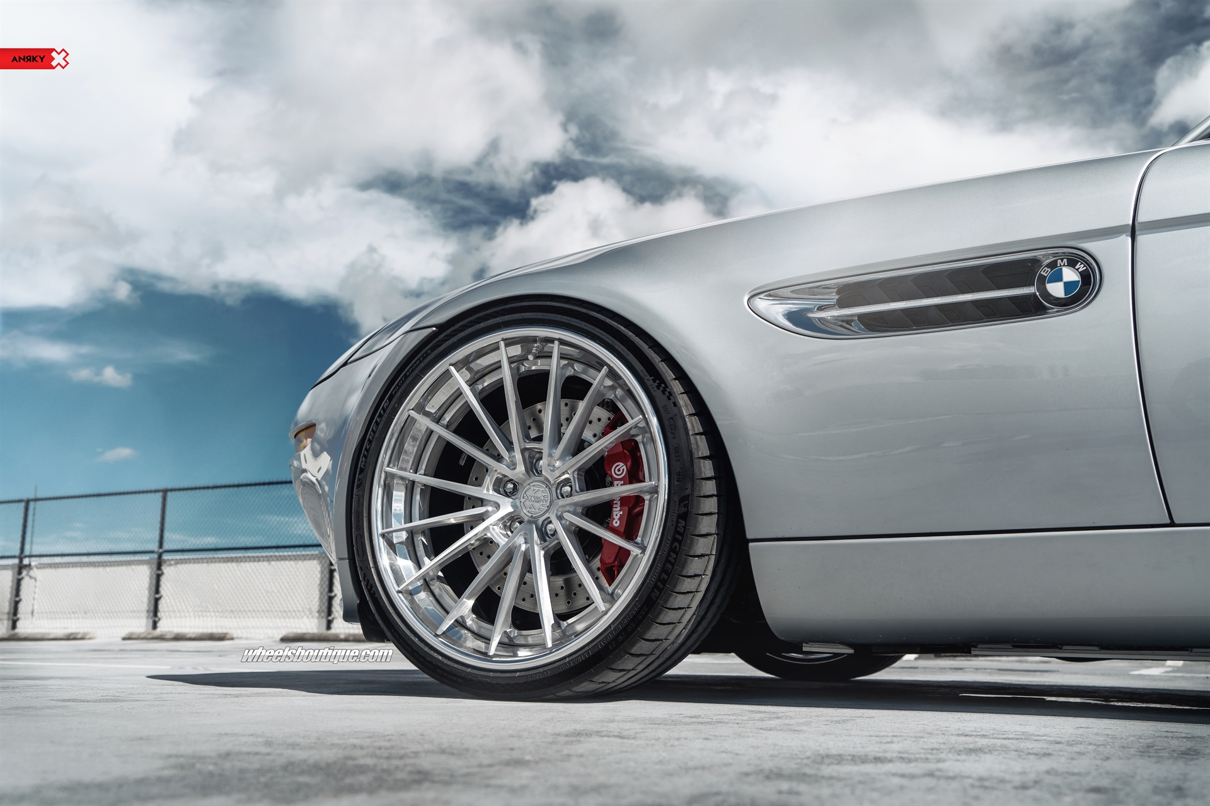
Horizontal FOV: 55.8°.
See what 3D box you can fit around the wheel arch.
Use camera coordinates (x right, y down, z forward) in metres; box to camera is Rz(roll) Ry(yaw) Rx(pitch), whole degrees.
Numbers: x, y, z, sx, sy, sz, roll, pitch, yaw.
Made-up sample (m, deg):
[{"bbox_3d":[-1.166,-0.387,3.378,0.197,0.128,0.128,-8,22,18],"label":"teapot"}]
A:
[{"bbox_3d":[-0.080,0.121,1.967,0.790,0.600,0.240,-6,-14,27],"label":"wheel arch"}]

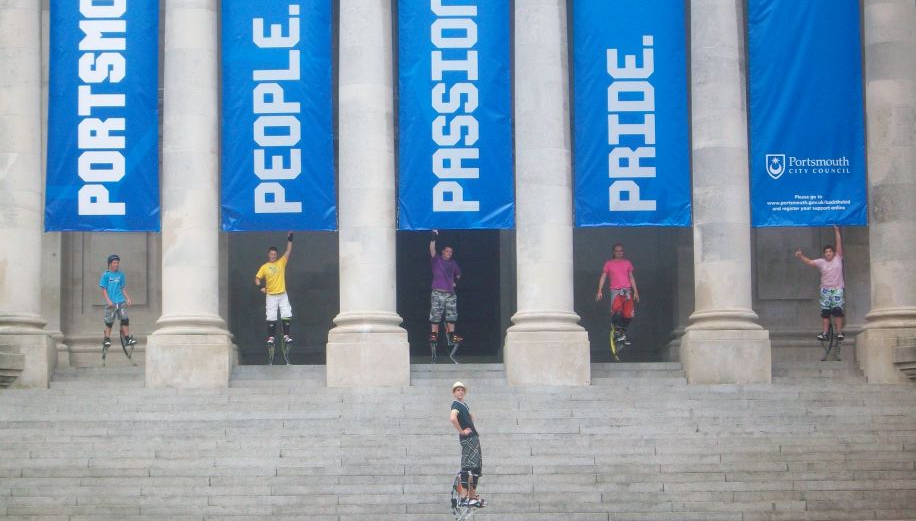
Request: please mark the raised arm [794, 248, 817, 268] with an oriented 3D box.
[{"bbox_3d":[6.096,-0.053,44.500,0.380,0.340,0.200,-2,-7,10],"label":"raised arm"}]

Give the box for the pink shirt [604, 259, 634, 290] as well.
[{"bbox_3d":[2.818,0.246,44.600,0.570,0.540,0.270,0,-7,-2],"label":"pink shirt"}]

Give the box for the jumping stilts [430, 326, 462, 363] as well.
[{"bbox_3d":[-0.210,1.436,44.500,0.480,0.770,0.380,2,-7,-24],"label":"jumping stilts"}]

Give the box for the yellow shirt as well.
[{"bbox_3d":[-3.257,0.263,44.600,0.560,0.700,0.280,-1,-7,4],"label":"yellow shirt"}]

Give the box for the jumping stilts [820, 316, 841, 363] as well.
[{"bbox_3d":[6.828,1.419,46.500,0.450,0.880,0.450,-2,-5,11],"label":"jumping stilts"}]

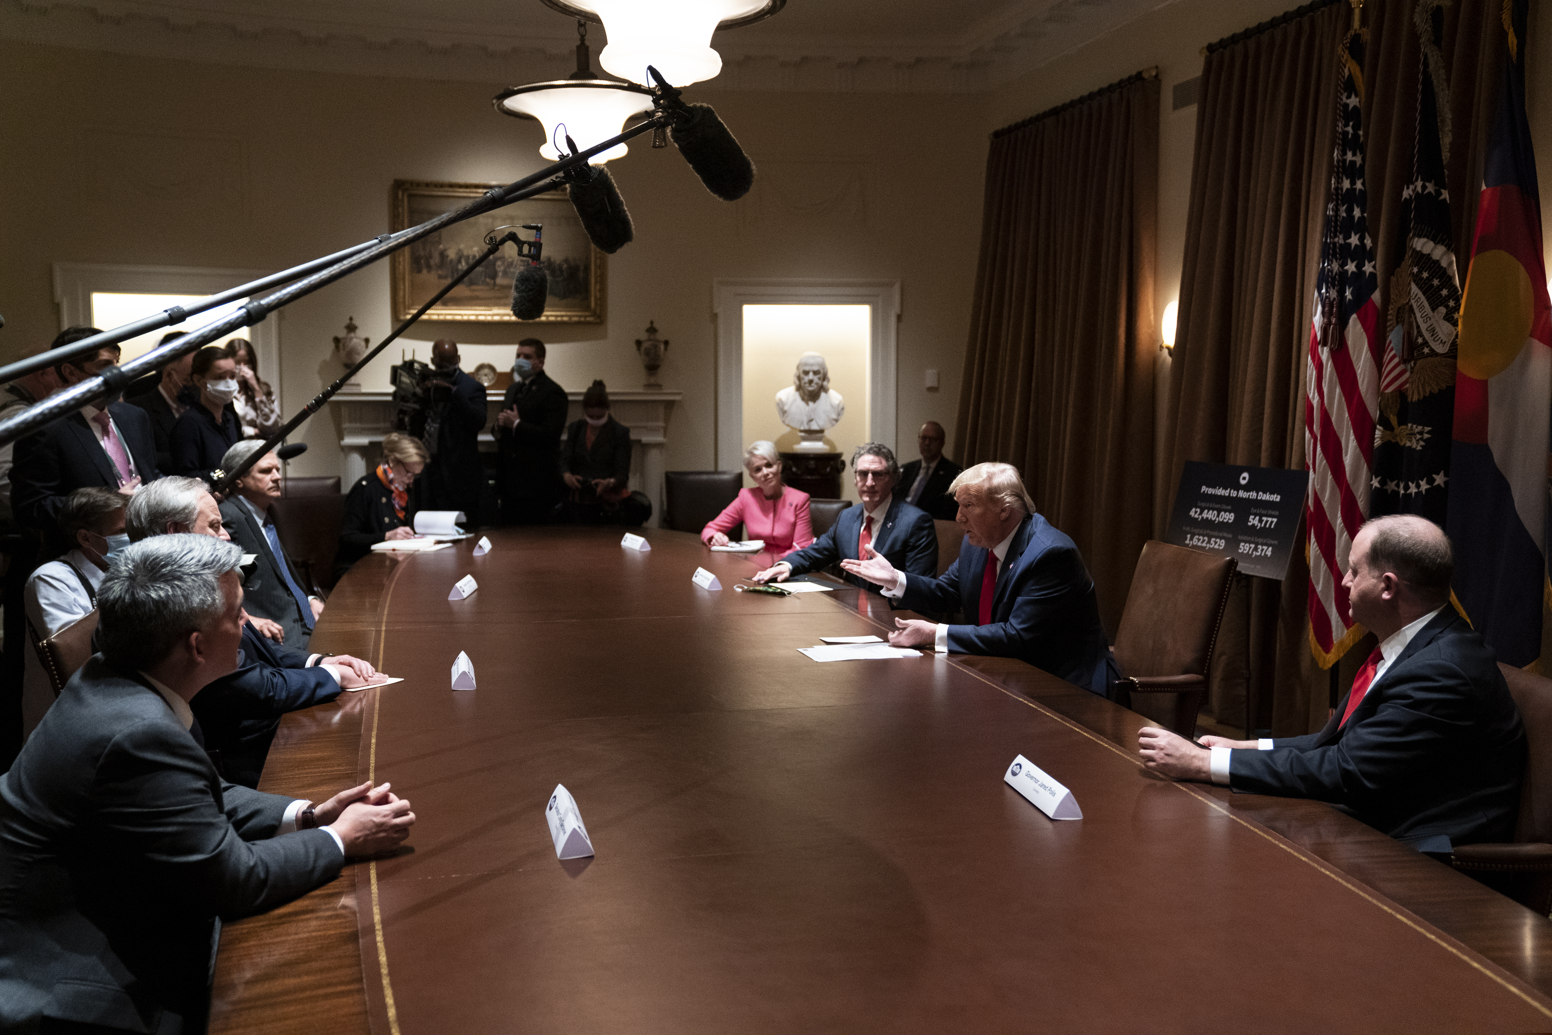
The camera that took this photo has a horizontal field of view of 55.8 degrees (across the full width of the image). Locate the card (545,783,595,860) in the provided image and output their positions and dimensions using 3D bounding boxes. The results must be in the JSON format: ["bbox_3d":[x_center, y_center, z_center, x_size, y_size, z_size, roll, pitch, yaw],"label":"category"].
[{"bbox_3d":[-0.400,0.585,2.834,0.065,0.055,0.280,-1,6,-13],"label":"card"}]

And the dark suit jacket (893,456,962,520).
[{"bbox_3d":[0.983,-0.099,9.208,0.500,0.600,0.420,4,7,30],"label":"dark suit jacket"}]

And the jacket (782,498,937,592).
[{"bbox_3d":[0.382,0.213,6.200,0.560,0.600,0.460,4,6,31],"label":"jacket"}]

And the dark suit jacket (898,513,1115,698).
[{"bbox_3d":[0.781,0.302,4.700,0.640,0.630,0.590,-3,7,-23],"label":"dark suit jacket"}]

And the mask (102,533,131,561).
[{"bbox_3d":[-2.035,0.091,4.560,0.090,0.110,0.130,0,6,1],"label":"mask"}]

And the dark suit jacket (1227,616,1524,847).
[{"bbox_3d":[1.324,0.500,3.227,0.650,0.600,0.560,1,6,7],"label":"dark suit jacket"}]

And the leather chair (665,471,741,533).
[{"bbox_3d":[-0.395,0.289,8.091,0.600,1.060,0.640,0,6,-3],"label":"leather chair"}]

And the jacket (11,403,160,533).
[{"bbox_3d":[-2.290,-0.015,4.944,0.370,0.750,0.510,4,7,37],"label":"jacket"}]

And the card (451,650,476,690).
[{"bbox_3d":[-0.861,0.419,4.044,0.061,0.054,0.277,-1,6,-13],"label":"card"}]

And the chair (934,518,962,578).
[{"bbox_3d":[0.644,0.500,6.250,0.660,0.980,0.640,-4,7,-35],"label":"chair"}]

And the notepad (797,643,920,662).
[{"bbox_3d":[0.266,0.418,4.586,0.345,0.012,0.225,-1,6,-14],"label":"notepad"}]

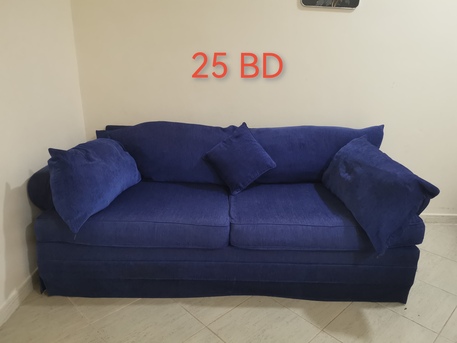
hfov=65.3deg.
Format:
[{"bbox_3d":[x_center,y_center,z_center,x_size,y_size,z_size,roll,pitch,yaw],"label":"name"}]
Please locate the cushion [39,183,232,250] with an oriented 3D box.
[{"bbox_3d":[-0.496,0.227,2.171,1.000,0.150,0.670,1,18,-1],"label":"cushion"}]

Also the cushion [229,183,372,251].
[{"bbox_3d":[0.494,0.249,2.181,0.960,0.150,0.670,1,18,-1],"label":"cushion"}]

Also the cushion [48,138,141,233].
[{"bbox_3d":[-0.776,0.022,2.064,0.180,0.430,0.520,-11,16,31],"label":"cushion"}]

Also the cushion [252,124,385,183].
[{"bbox_3d":[0.563,-0.118,2.544,1.000,0.410,0.200,1,4,-1],"label":"cushion"}]

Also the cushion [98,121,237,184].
[{"bbox_3d":[-0.427,-0.133,2.516,0.970,0.410,0.200,1,4,-1],"label":"cushion"}]

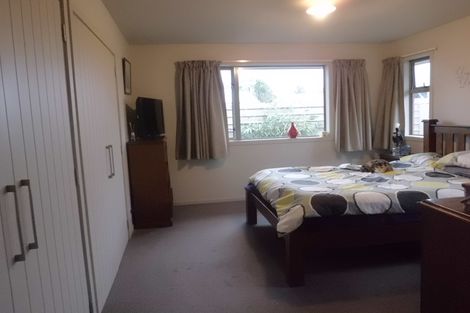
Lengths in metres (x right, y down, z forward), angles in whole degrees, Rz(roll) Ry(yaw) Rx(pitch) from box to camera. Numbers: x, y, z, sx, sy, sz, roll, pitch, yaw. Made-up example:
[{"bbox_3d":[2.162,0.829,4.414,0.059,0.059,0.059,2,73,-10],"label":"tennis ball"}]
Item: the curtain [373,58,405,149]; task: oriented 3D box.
[{"bbox_3d":[2.370,-0.800,5.209,0.150,1.410,0.530,-4,7,-10],"label":"curtain"}]

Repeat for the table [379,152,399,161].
[{"bbox_3d":[2.400,0.314,4.844,0.420,0.650,0.480,-4,7,-10],"label":"table"}]

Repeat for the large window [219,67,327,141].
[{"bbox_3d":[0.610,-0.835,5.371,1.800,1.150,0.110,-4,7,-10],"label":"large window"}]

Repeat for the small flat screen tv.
[{"bbox_3d":[-1.093,-0.497,4.410,0.100,0.510,0.630,-1,7,13],"label":"small flat screen tv"}]

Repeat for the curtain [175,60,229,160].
[{"bbox_3d":[-0.500,-0.672,4.966,0.740,1.420,0.160,-4,7,-10],"label":"curtain"}]

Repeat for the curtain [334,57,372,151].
[{"bbox_3d":[1.887,-0.800,5.388,0.650,1.430,0.150,-4,7,-10],"label":"curtain"}]

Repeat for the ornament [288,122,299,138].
[{"bbox_3d":[0.929,-0.406,5.403,0.145,0.260,0.120,-4,7,-10],"label":"ornament"}]

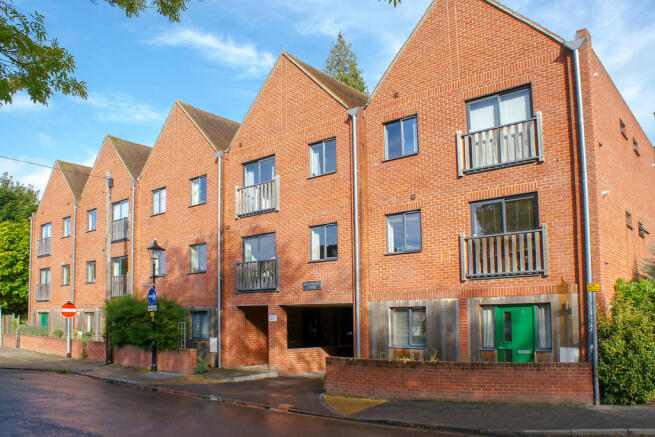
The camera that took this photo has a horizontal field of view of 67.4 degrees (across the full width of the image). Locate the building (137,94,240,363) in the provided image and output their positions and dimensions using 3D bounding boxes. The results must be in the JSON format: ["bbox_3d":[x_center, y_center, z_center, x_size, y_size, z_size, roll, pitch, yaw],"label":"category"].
[{"bbox_3d":[-3.947,0.808,25.090,6.750,11.580,9.000,-9,-12,39],"label":"building"}]

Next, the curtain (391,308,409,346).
[{"bbox_3d":[2.072,3.133,14.165,0.504,1.047,0.080,-6,-9,35],"label":"curtain"}]

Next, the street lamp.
[{"bbox_3d":[-6.454,3.197,18.483,0.480,4.930,0.480,-9,-12,39],"label":"street lamp"}]

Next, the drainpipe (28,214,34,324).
[{"bbox_3d":[-18.677,3.817,31.000,0.220,8.100,0.200,-9,-12,39],"label":"drainpipe"}]

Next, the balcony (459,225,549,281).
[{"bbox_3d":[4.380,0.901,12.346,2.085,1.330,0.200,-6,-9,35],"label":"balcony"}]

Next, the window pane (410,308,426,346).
[{"bbox_3d":[2.491,3.028,13.657,0.470,1.060,0.060,-6,-8,37],"label":"window pane"}]

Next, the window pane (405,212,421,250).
[{"bbox_3d":[2.440,0.376,14.076,0.452,1.058,0.060,-6,-9,35],"label":"window pane"}]

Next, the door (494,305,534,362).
[{"bbox_3d":[4.546,3.131,11.881,0.950,2.080,0.080,-9,-12,39],"label":"door"}]

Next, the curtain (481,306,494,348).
[{"bbox_3d":[4.060,2.766,12.467,0.370,1.080,0.100,-9,-12,39],"label":"curtain"}]

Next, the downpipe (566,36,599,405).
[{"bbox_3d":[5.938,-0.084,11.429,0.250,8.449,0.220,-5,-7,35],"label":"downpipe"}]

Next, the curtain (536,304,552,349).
[{"bbox_3d":[5.272,2.617,11.941,0.282,1.031,0.080,-6,-9,35],"label":"curtain"}]

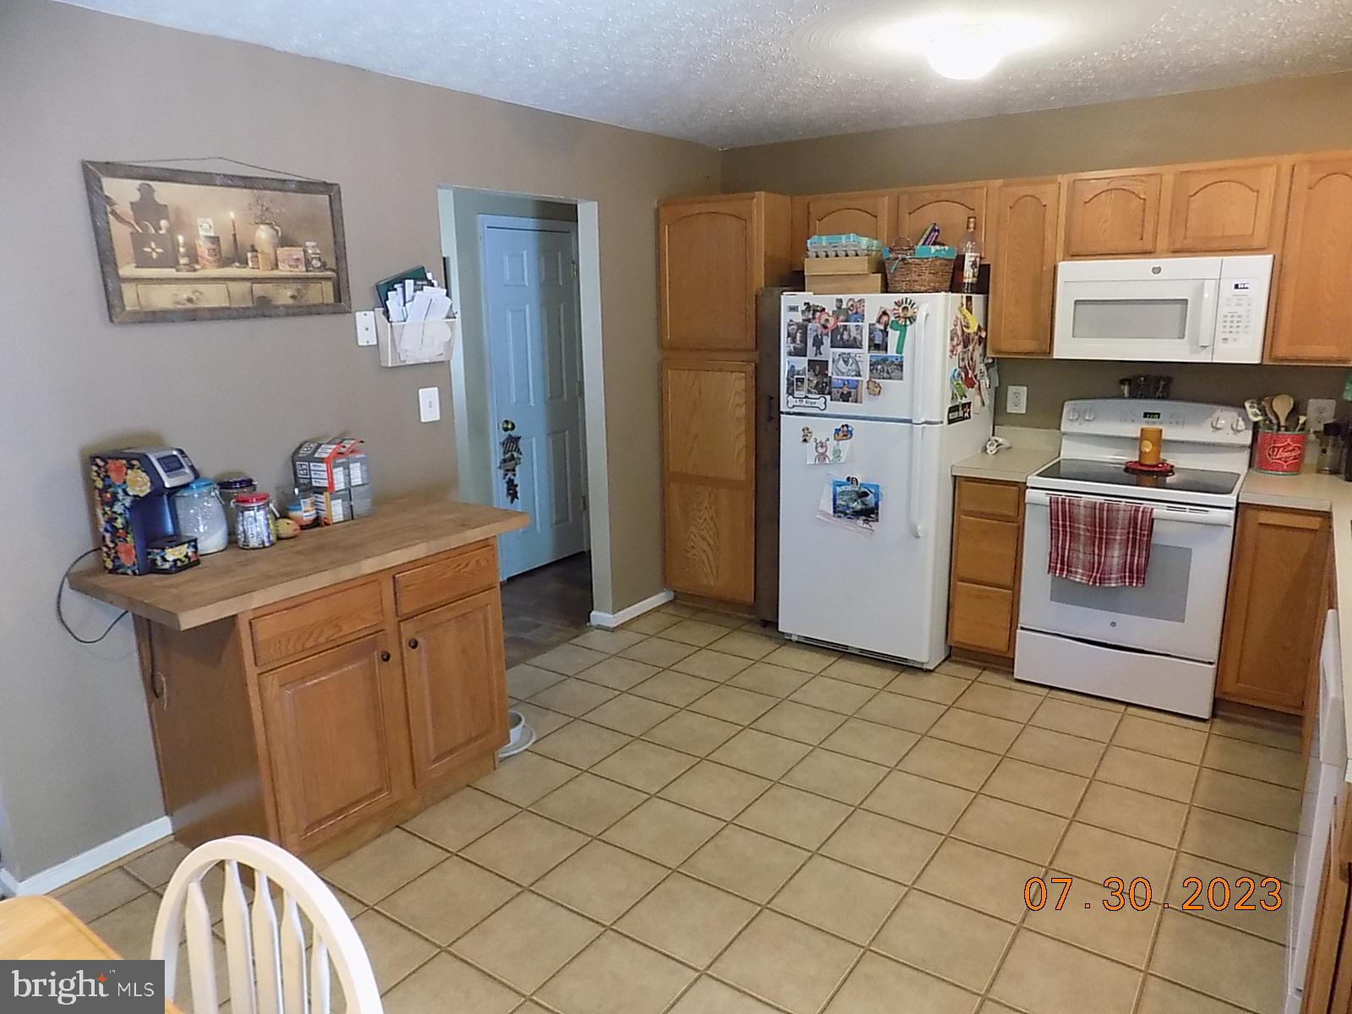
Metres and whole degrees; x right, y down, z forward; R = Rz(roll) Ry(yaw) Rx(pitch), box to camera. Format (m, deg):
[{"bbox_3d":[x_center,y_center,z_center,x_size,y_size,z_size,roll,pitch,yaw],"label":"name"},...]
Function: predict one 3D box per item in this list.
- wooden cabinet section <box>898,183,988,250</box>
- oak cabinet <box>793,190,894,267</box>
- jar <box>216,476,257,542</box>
[{"bbox_3d":[1.189,-1.265,4.041,0.397,0.300,0.020,8,16,35],"label":"wooden cabinet section"},{"bbox_3d":[0.889,-1.350,4.450,0.532,0.349,0.344,8,16,35],"label":"oak cabinet"},{"bbox_3d":[-1.395,0.018,2.878,0.116,0.195,0.116,-1,13,0],"label":"jar"}]

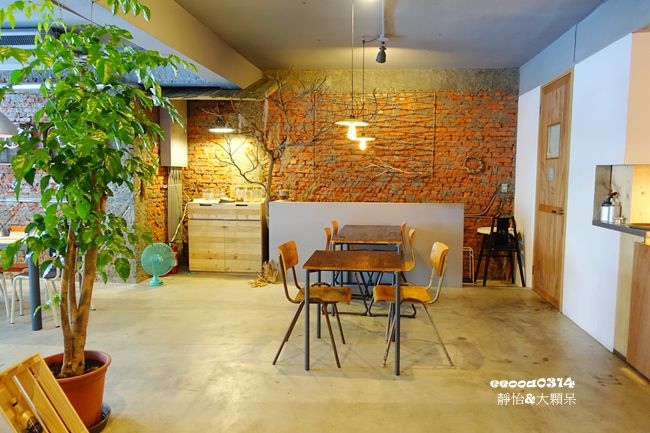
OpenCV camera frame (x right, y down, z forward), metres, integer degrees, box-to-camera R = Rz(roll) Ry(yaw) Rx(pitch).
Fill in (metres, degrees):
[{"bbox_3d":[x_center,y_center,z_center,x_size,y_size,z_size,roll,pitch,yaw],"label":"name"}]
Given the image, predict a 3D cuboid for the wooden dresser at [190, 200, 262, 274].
[{"bbox_3d":[-1.351,0.285,6.171,1.053,0.970,0.423,1,6,7],"label":"wooden dresser"}]

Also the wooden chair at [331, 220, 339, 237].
[{"bbox_3d":[0.328,0.460,5.158,0.486,0.846,0.522,1,6,7],"label":"wooden chair"}]

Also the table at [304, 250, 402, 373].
[{"bbox_3d":[0.233,0.699,3.307,0.694,0.750,0.651,1,6,7],"label":"table"}]

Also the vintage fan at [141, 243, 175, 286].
[{"bbox_3d":[-2.089,0.603,5.413,0.410,0.530,0.280,-4,7,-36],"label":"vintage fan"}]

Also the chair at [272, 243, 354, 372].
[{"bbox_3d":[-0.073,0.638,3.328,0.571,0.870,0.479,1,6,7],"label":"chair"}]

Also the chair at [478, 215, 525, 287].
[{"bbox_3d":[2.276,0.443,5.613,0.522,0.902,0.465,1,6,7],"label":"chair"}]

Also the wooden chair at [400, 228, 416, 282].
[{"bbox_3d":[0.683,0.531,4.457,0.486,0.846,0.557,1,6,7],"label":"wooden chair"}]

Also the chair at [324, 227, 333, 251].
[{"bbox_3d":[0.229,0.527,4.517,0.486,0.846,0.557,1,6,7],"label":"chair"}]

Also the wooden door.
[{"bbox_3d":[2.440,-0.256,4.654,0.061,2.348,0.832,1,6,7],"label":"wooden door"}]

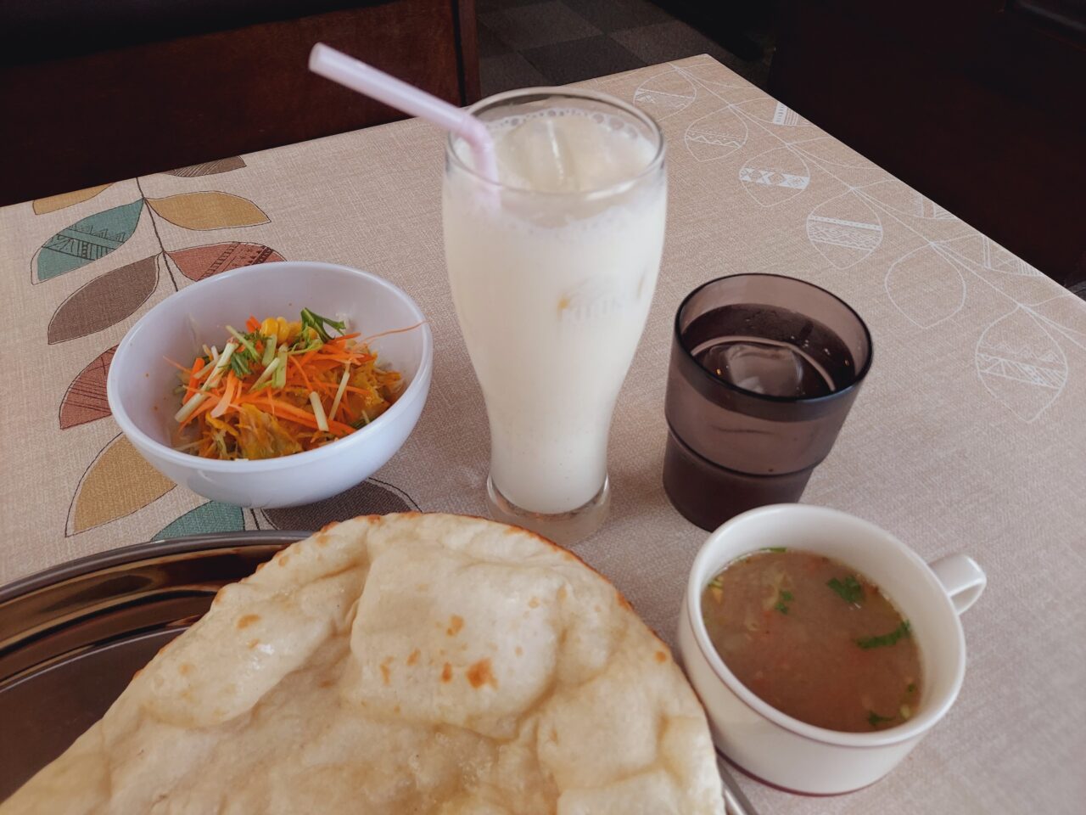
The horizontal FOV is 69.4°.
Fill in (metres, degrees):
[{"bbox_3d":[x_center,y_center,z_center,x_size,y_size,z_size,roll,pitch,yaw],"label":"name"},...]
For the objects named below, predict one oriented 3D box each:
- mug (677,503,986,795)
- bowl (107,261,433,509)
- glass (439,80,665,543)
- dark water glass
[{"bbox_3d":[0.101,0.081,0.273,0.107,0.051,0.086,-14,48,-14],"label":"mug"},{"bbox_3d":[-0.108,0.000,0.341,0.125,0.065,0.125,0,46,0],"label":"bowl"},{"bbox_3d":[0.003,-0.019,0.287,0.067,0.170,0.067,0,46,0],"label":"glass"},{"bbox_3d":[0.085,0.003,0.323,0.072,0.088,0.072,0,46,0],"label":"dark water glass"}]

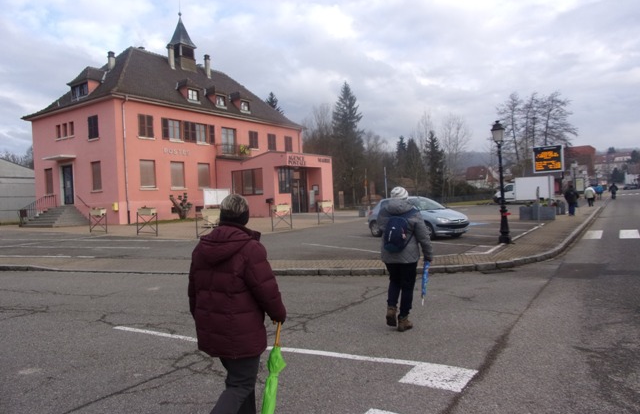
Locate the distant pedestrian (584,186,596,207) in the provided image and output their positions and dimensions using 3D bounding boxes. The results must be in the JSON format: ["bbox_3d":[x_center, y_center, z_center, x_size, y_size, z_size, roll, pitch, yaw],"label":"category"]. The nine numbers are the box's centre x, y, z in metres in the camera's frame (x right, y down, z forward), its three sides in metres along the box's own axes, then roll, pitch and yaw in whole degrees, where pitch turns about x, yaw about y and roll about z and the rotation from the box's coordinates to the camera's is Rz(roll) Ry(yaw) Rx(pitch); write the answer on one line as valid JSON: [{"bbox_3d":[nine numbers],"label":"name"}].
[{"bbox_3d":[20.746,-0.798,35.483,0.700,1.650,0.550,-1,1,33],"label":"distant pedestrian"}]

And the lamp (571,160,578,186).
[{"bbox_3d":[19.797,-1.724,35.964,0.420,3.550,0.420,-1,1,36],"label":"lamp"}]

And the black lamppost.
[{"bbox_3d":[5.241,-0.707,13.364,0.420,3.550,0.420,-1,1,36],"label":"black lamppost"}]

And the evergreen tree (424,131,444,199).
[{"bbox_3d":[18.202,-6.467,73.882,3.400,11.600,3.400,-2,1,0],"label":"evergreen tree"}]

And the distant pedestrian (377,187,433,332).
[{"bbox_3d":[0.987,0.623,5.483,0.600,1.680,0.580,-2,1,12],"label":"distant pedestrian"}]

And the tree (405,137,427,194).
[{"bbox_3d":[16.327,-6.321,79.886,3.800,11.200,3.800,-2,1,0],"label":"tree"}]

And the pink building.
[{"bbox_3d":[-9.438,-7.386,36.359,16.532,16.300,19.460,-1,1,34],"label":"pink building"}]

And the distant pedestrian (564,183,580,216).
[{"bbox_3d":[13.735,-0.380,25.182,0.700,1.740,0.500,-1,1,33],"label":"distant pedestrian"}]

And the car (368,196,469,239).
[{"bbox_3d":[3.540,0.359,16.889,1.680,1.440,3.850,-3,1,-37],"label":"car"}]

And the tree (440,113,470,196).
[{"bbox_3d":[21.855,-8.040,75.854,4.900,14.400,4.900,-2,1,0],"label":"tree"}]

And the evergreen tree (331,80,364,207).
[{"bbox_3d":[3.254,-8.282,61.831,4.600,16.600,4.600,-2,1,0],"label":"evergreen tree"}]

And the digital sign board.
[{"bbox_3d":[11.792,-2.472,23.800,1.580,1.300,0.220,-1,1,36],"label":"digital sign board"}]

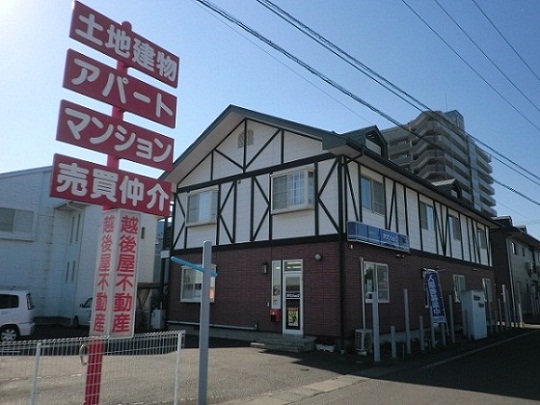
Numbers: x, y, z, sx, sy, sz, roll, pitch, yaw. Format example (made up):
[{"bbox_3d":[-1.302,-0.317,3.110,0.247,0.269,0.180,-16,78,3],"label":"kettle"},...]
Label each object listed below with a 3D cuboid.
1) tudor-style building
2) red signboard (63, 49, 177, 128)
[{"bbox_3d":[4.956,2.058,21.382,9.204,8.177,19.647,-9,-15,39],"label":"tudor-style building"},{"bbox_3d":[-2.294,-1.732,6.468,0.080,0.594,1.918,-9,-15,39],"label":"red signboard"}]

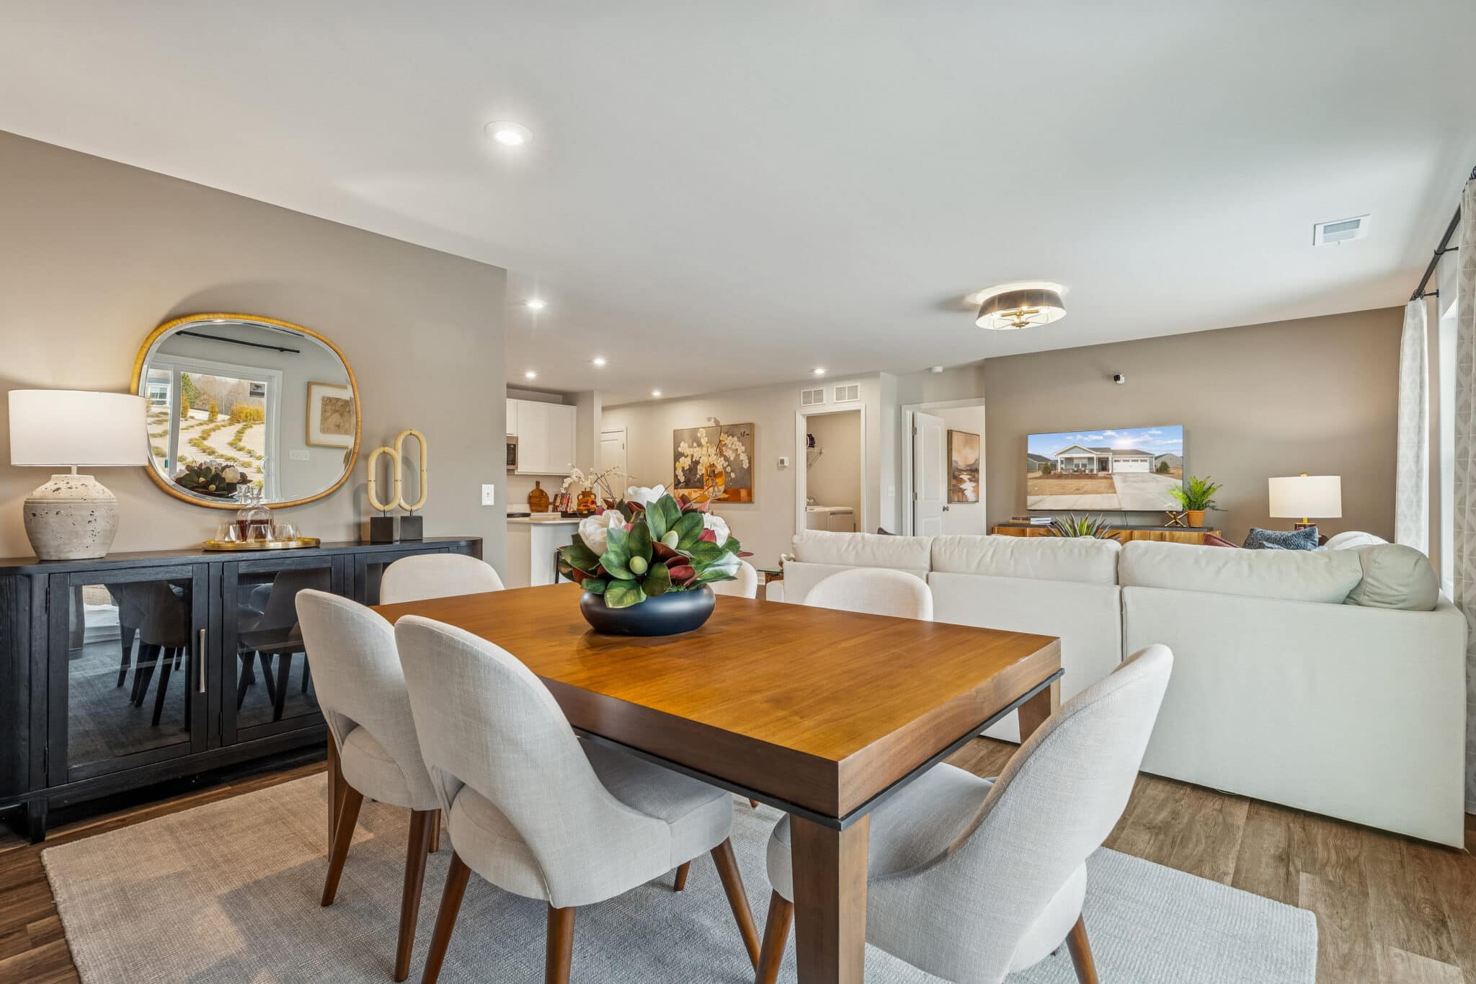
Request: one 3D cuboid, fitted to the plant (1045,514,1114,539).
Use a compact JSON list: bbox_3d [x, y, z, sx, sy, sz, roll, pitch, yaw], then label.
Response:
[{"bbox_3d":[2.200,0.400,4.480,0.460,0.480,0.460,0,0,40],"label":"plant"}]

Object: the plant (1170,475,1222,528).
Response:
[{"bbox_3d":[3.580,0.065,5.450,0.400,0.415,0.380,0,0,40],"label":"plant"}]

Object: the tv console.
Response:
[{"bbox_3d":[3.055,0.714,5.877,1.670,0.852,0.420,0,0,40],"label":"tv console"}]

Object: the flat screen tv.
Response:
[{"bbox_3d":[3.150,-0.183,6.042,1.225,0.700,0.060,0,0,40],"label":"flat screen tv"}]

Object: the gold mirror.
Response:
[{"bbox_3d":[-2.130,-0.352,3.090,0.050,0.850,0.850,2,1,40],"label":"gold mirror"}]

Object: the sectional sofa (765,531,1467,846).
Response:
[{"bbox_3d":[1.895,0.673,3.885,2.760,0.920,2.100,0,0,40],"label":"sectional sofa"}]

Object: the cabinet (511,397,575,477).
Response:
[{"bbox_3d":[-2.530,-0.688,8.860,0.330,0.915,0.950,0,0,40],"label":"cabinet"}]

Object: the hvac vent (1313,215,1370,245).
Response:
[{"bbox_3d":[3.020,-1.307,3.498,0.200,0.020,0.360,0,0,40],"label":"hvac vent"}]

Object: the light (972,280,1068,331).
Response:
[{"bbox_3d":[1.810,-1.212,4.460,0.575,0.210,0.575,0,0,40],"label":"light"}]

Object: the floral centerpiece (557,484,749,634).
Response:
[{"bbox_3d":[-0.242,0.180,1.980,0.520,0.390,0.500,0,0,0],"label":"floral centerpiece"}]

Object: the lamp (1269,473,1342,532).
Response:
[{"bbox_3d":[3.975,0.200,4.888,0.390,0.660,0.390,0,0,40],"label":"lamp"}]

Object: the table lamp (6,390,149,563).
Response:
[{"bbox_3d":[-2.357,-0.051,2.497,0.350,0.577,0.350,0,0,40],"label":"table lamp"}]

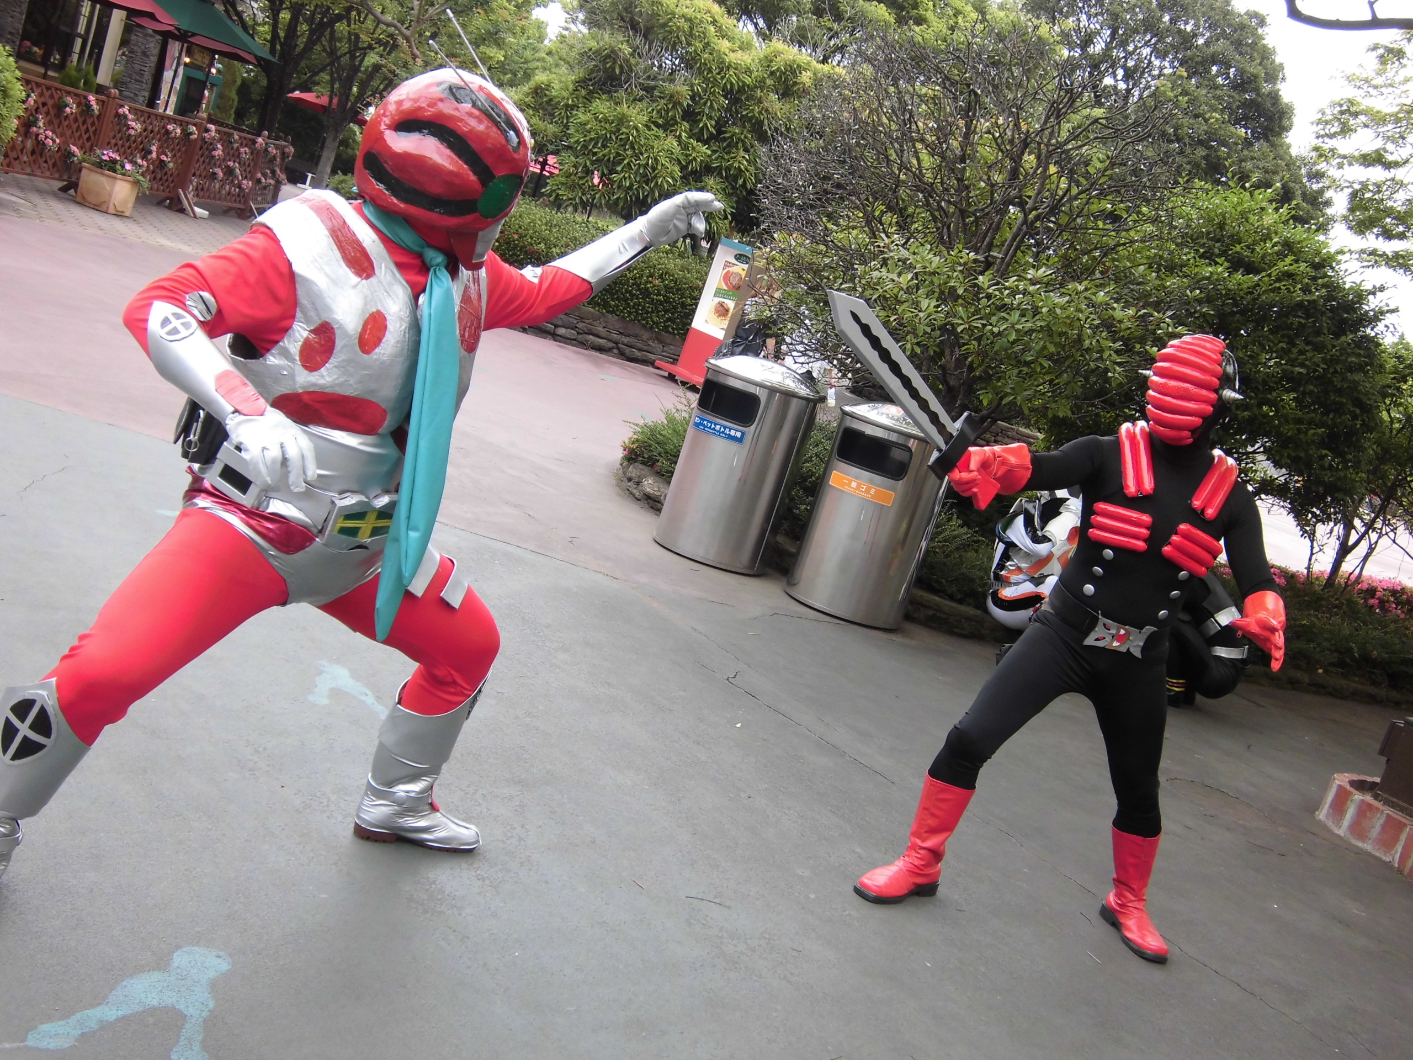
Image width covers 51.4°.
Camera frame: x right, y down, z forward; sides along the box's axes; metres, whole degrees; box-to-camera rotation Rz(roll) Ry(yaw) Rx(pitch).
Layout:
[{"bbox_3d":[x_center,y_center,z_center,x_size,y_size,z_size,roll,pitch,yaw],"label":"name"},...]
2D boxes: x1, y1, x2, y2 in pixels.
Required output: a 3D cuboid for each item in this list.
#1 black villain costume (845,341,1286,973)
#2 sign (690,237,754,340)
[{"bbox_3d":[1.017,0.273,3.791,0.950,1.600,0.780,21,11,15],"label":"black villain costume"},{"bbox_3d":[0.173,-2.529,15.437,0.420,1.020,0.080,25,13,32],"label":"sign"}]

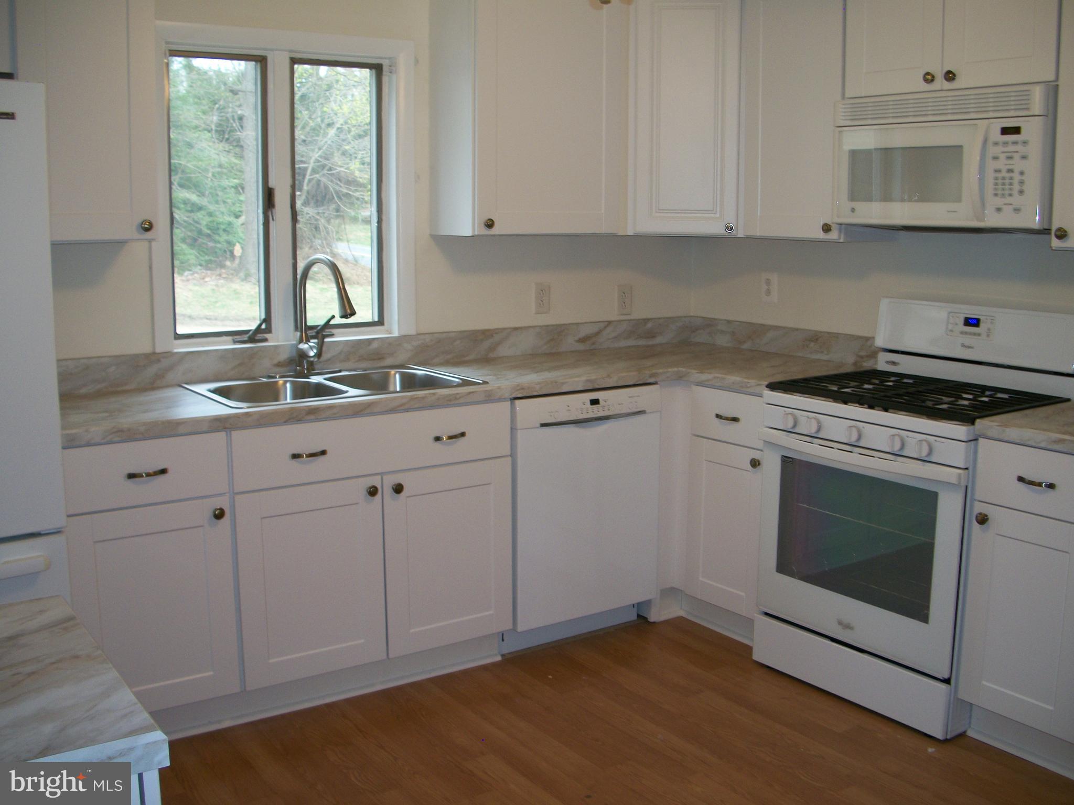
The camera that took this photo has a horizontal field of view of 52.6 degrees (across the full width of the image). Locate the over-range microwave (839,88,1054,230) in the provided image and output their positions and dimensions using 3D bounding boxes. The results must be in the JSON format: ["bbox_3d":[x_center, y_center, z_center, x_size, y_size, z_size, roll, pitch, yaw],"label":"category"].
[{"bbox_3d":[1.285,-0.712,3.208,0.400,0.391,0.754,-6,11,-34],"label":"over-range microwave"}]

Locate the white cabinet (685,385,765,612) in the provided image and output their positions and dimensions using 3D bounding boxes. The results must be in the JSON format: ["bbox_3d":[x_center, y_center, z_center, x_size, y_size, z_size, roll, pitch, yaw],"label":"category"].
[{"bbox_3d":[0.882,0.307,3.793,0.600,0.755,0.378,-6,11,-34],"label":"white cabinet"}]

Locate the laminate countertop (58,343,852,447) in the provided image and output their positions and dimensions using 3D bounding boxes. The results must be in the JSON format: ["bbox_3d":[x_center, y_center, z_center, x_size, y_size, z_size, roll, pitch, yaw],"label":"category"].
[{"bbox_3d":[-0.149,-0.043,3.441,2.700,0.050,1.090,-6,11,-34],"label":"laminate countertop"}]

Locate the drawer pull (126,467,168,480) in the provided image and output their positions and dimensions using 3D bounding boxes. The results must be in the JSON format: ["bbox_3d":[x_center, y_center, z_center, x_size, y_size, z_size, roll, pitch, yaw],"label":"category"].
[{"bbox_3d":[-0.990,0.180,2.758,0.111,0.016,0.027,-6,11,-34],"label":"drawer pull"}]

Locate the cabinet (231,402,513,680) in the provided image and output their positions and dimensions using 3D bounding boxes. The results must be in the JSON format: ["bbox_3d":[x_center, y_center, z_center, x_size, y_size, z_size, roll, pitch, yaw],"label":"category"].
[{"bbox_3d":[-0.620,0.368,3.442,0.904,0.758,0.605,-6,11,-34],"label":"cabinet"}]

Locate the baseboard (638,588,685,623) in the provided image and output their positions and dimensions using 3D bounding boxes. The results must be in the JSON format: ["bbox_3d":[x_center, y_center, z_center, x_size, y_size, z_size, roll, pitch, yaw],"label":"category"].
[{"bbox_3d":[0.443,0.726,3.941,0.140,0.103,0.060,-6,11,-34],"label":"baseboard"}]

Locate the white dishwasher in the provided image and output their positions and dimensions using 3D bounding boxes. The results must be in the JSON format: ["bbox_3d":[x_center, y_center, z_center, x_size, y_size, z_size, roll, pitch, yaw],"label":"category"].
[{"bbox_3d":[0.015,0.319,3.870,0.593,0.801,0.610,-6,11,-34],"label":"white dishwasher"}]

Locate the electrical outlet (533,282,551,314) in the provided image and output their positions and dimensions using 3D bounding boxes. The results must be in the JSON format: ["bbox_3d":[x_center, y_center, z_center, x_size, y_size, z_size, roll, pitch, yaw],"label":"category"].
[{"bbox_3d":[0.024,-0.398,4.165,0.073,0.117,0.008,-6,11,-34],"label":"electrical outlet"}]

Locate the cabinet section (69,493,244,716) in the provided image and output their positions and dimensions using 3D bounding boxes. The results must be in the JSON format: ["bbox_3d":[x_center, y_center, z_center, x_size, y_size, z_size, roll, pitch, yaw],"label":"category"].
[{"bbox_3d":[-1.185,0.512,3.123,0.436,0.571,0.600,-6,11,-34],"label":"cabinet section"}]

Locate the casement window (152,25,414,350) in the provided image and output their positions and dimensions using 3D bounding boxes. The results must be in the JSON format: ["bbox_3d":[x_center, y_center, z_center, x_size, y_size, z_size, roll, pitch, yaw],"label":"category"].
[{"bbox_3d":[-0.835,-0.700,3.561,0.949,1.034,0.110,-6,11,-34],"label":"casement window"}]

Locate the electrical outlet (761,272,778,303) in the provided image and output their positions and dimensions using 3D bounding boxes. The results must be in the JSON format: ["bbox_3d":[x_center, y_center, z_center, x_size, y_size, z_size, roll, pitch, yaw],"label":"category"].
[{"bbox_3d":[0.902,-0.447,4.220,0.008,0.114,0.075,-6,11,-34],"label":"electrical outlet"}]

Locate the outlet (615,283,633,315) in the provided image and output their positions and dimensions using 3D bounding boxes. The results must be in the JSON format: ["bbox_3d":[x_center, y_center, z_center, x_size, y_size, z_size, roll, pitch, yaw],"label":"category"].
[{"bbox_3d":[0.357,-0.413,4.392,0.073,0.119,0.008,-6,11,-34],"label":"outlet"}]

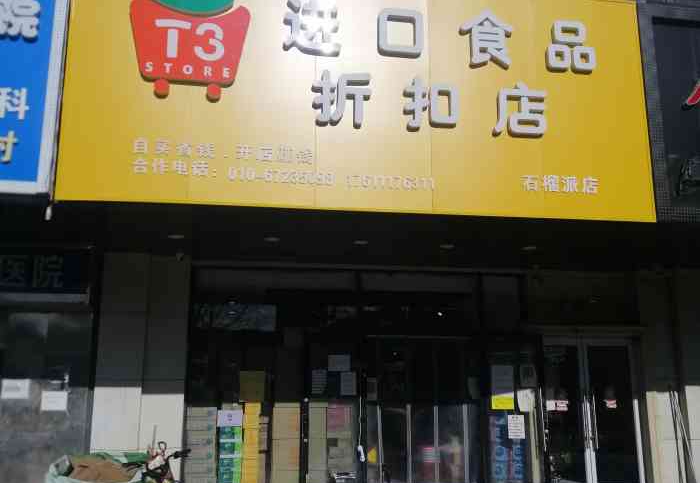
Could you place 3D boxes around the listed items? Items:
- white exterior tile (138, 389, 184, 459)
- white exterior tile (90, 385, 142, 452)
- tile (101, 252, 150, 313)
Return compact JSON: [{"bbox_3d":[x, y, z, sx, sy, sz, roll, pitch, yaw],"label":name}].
[{"bbox_3d":[-2.441,2.344,9.124,0.562,0.843,0.050,2,-12,-9],"label":"white exterior tile"},{"bbox_3d":[-2.986,2.257,8.969,0.567,0.835,0.060,2,-12,-9],"label":"white exterior tile"},{"bbox_3d":[-3.066,0.580,9.633,0.606,0.829,0.080,2,-12,-8],"label":"tile"}]

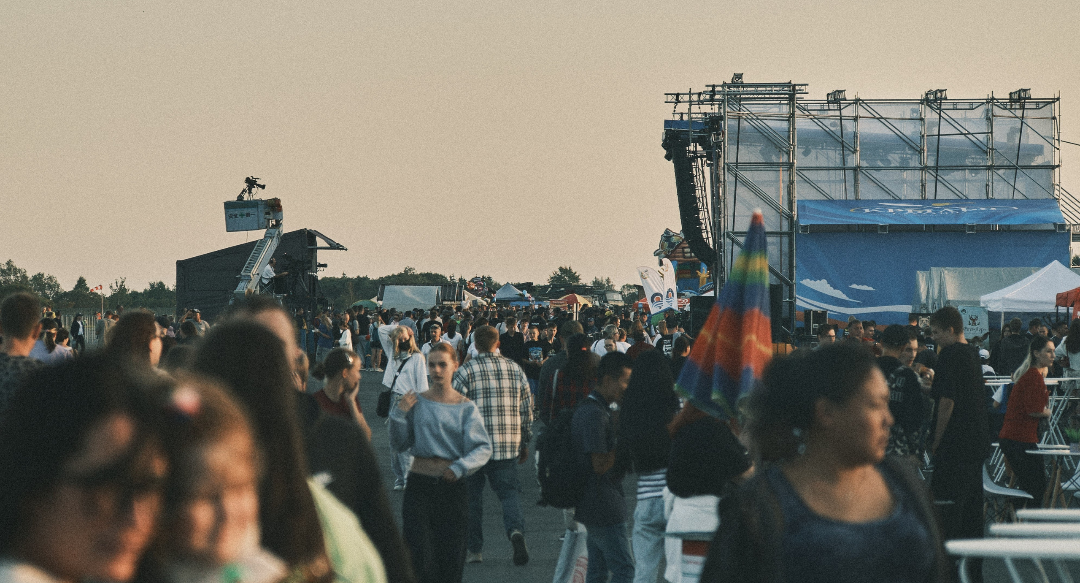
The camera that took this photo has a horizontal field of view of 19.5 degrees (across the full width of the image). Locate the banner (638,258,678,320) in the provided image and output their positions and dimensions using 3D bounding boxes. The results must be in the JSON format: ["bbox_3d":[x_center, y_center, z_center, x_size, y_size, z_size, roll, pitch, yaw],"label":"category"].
[{"bbox_3d":[3.363,0.705,90.000,1.100,3.000,0.500,0,0,3],"label":"banner"}]

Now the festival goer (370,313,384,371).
[{"bbox_3d":[-4.550,1.429,88.000,0.400,1.610,0.460,0,0,-30],"label":"festival goer"}]

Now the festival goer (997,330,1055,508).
[{"bbox_3d":[3.700,1.147,24.000,0.450,1.640,0.450,0,0,9],"label":"festival goer"}]

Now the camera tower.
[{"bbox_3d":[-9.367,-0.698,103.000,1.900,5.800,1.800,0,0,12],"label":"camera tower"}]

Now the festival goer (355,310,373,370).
[{"bbox_3d":[-4.967,1.288,88.500,0.500,1.770,0.360,0,0,20],"label":"festival goer"}]

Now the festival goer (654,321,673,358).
[{"bbox_3d":[1.882,1.259,47.000,0.540,1.700,0.380,0,0,3],"label":"festival goer"}]

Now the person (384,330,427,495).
[{"bbox_3d":[-1.337,1.169,31.500,0.480,1.650,0.350,0,0,-3],"label":"person"}]

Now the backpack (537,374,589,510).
[{"bbox_3d":[0.105,0.892,17.400,0.240,0.620,0.330,0,0,-26],"label":"backpack"}]

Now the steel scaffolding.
[{"bbox_3d":[9.480,-1.927,95.000,11.600,8.300,8.500,0,0,0],"label":"steel scaffolding"}]

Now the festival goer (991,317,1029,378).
[{"bbox_3d":[6.422,1.195,43.000,0.500,1.680,0.320,0,0,0],"label":"festival goer"}]

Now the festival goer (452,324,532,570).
[{"bbox_3d":[-0.353,1.130,23.300,0.600,1.755,0.580,0,0,6],"label":"festival goer"}]

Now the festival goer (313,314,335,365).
[{"bbox_3d":[-5.153,1.362,75.000,0.460,1.620,0.460,0,0,30],"label":"festival goer"}]

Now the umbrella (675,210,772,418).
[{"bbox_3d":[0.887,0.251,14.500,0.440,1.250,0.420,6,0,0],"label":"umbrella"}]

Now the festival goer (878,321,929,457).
[{"bbox_3d":[2.753,1.115,24.100,0.540,1.720,0.400,0,0,18],"label":"festival goer"}]

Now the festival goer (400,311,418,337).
[{"bbox_3d":[-3.071,1.312,74.000,0.520,1.700,0.340,0,0,14],"label":"festival goer"}]

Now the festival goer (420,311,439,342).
[{"bbox_3d":[-2.636,1.295,76.000,0.500,1.720,0.320,0,0,0],"label":"festival goer"}]

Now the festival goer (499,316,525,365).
[{"bbox_3d":[-0.458,1.248,51.000,0.520,1.690,0.340,0,0,0],"label":"festival goer"}]

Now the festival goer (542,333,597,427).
[{"bbox_3d":[0.266,1.163,25.100,0.500,1.660,0.360,0,0,-9],"label":"festival goer"}]

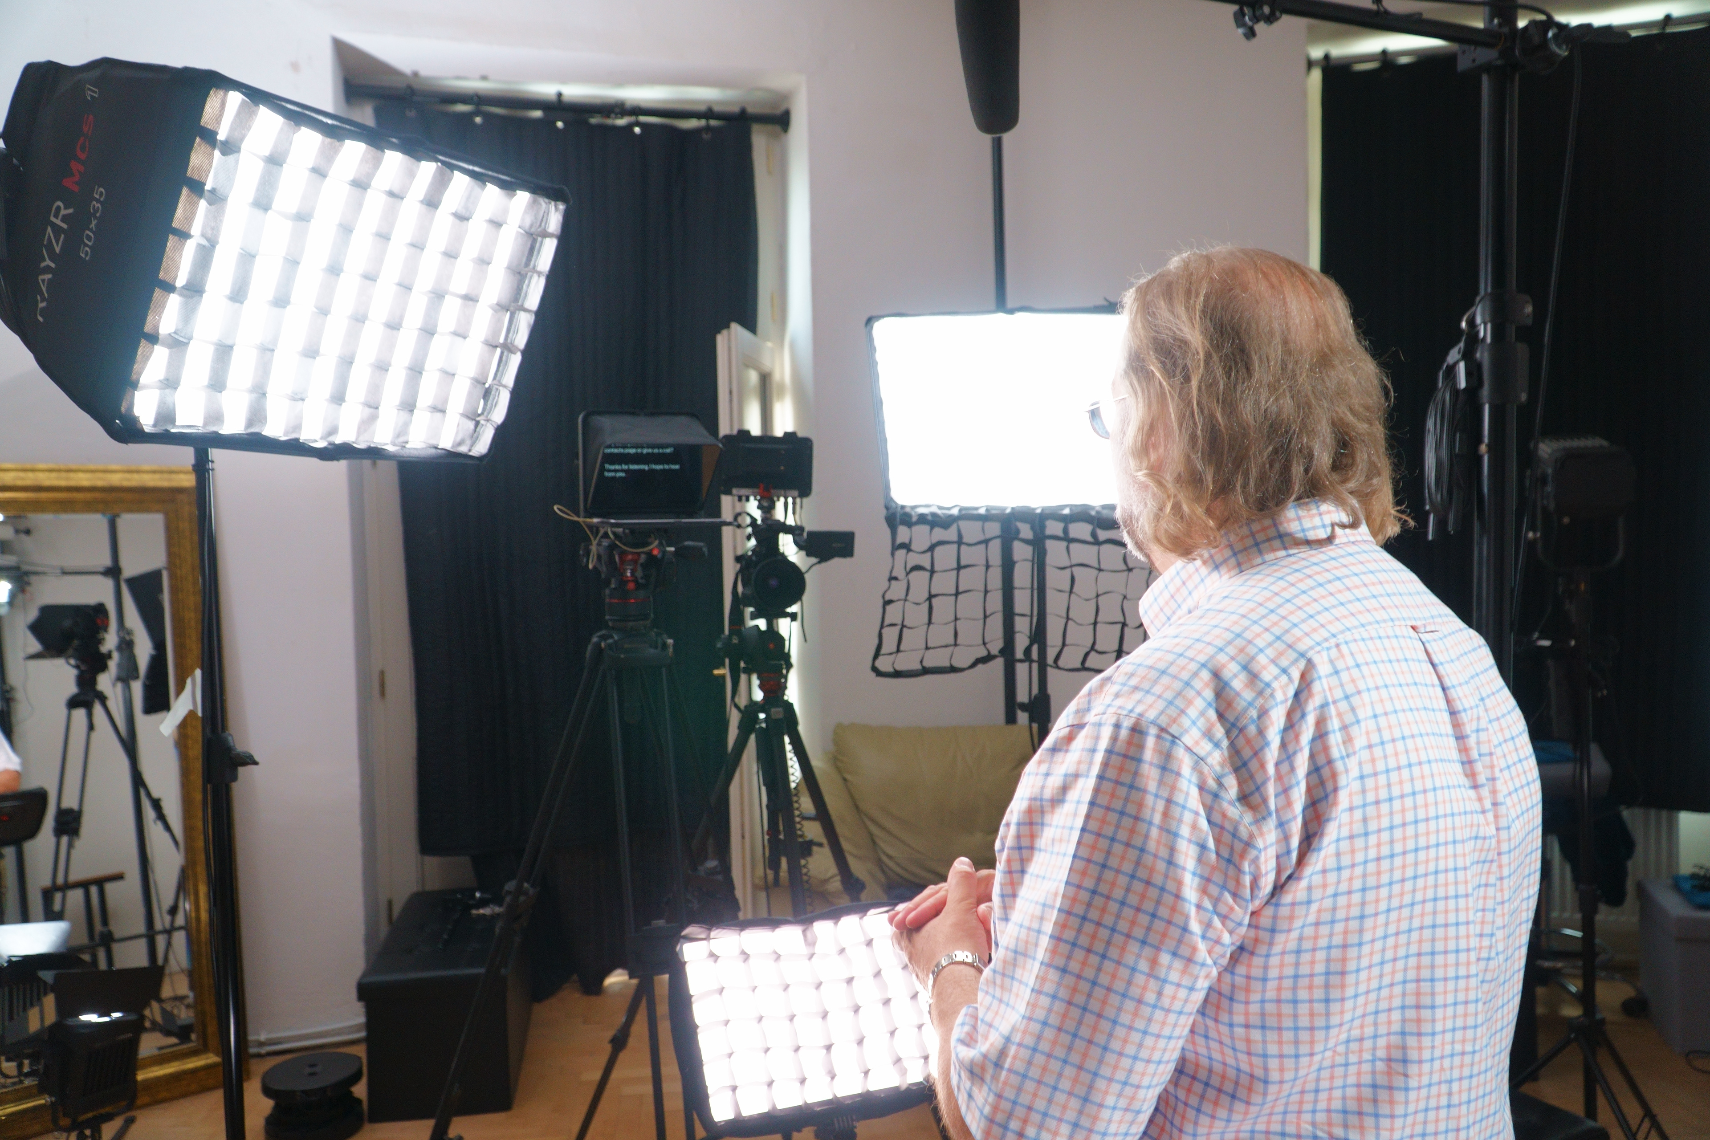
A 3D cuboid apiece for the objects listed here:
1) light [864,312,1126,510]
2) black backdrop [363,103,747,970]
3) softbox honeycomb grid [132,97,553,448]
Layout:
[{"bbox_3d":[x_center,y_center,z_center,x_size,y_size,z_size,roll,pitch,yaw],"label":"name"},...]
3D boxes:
[{"bbox_3d":[0.293,-0.272,2.167,0.520,0.370,0.060,0,31,12],"label":"light"},{"bbox_3d":[-0.841,-0.035,4.059,1.193,2.774,0.150,-2,2,-17],"label":"black backdrop"},{"bbox_3d":[-0.566,-0.315,1.452,0.070,0.360,0.510,27,14,22],"label":"softbox honeycomb grid"}]

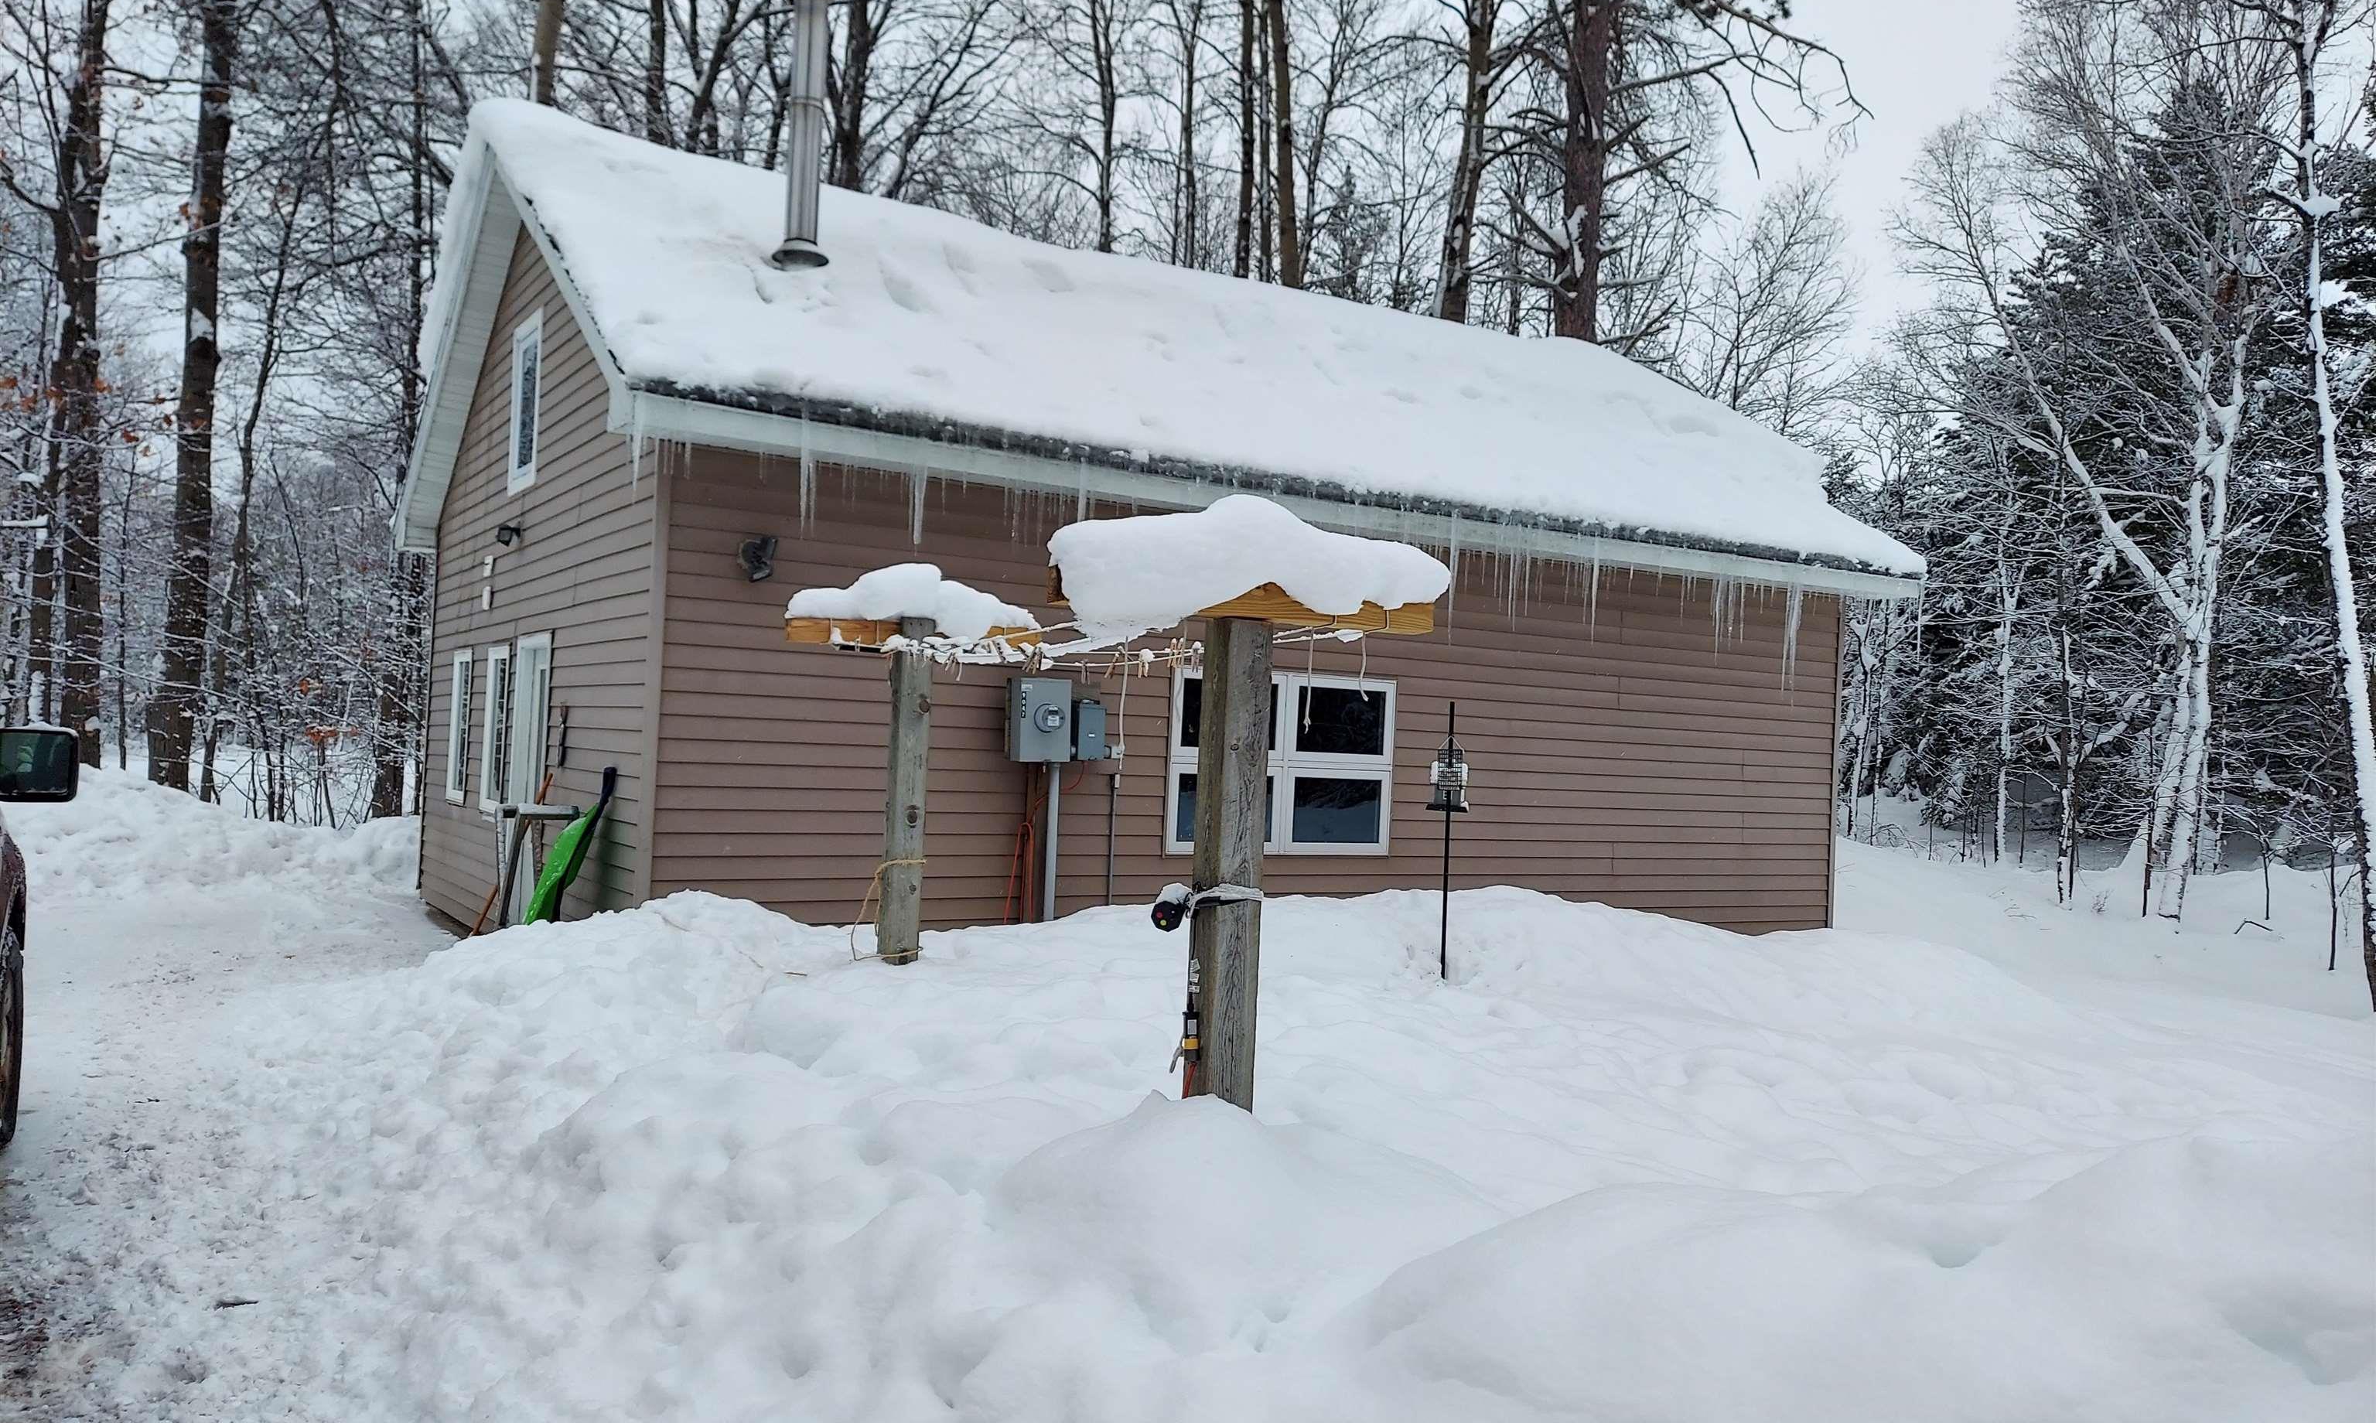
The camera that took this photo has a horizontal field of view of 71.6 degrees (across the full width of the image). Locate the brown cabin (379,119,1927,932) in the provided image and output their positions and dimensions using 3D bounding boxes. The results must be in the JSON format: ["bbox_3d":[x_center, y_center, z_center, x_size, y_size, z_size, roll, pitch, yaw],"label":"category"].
[{"bbox_3d":[-0.614,-0.961,14.349,10.451,5.850,8.422,3,-2,-33],"label":"brown cabin"}]

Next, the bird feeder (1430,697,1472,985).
[{"bbox_3d":[1.140,0.568,7.200,0.175,1.200,0.180,2,-1,3],"label":"bird feeder"}]

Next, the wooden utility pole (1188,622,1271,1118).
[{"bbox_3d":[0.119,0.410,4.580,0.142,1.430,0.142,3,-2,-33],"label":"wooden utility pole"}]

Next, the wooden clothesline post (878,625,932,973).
[{"bbox_3d":[-1.148,0.322,6.650,0.142,1.420,0.142,3,-2,-33],"label":"wooden clothesline post"}]

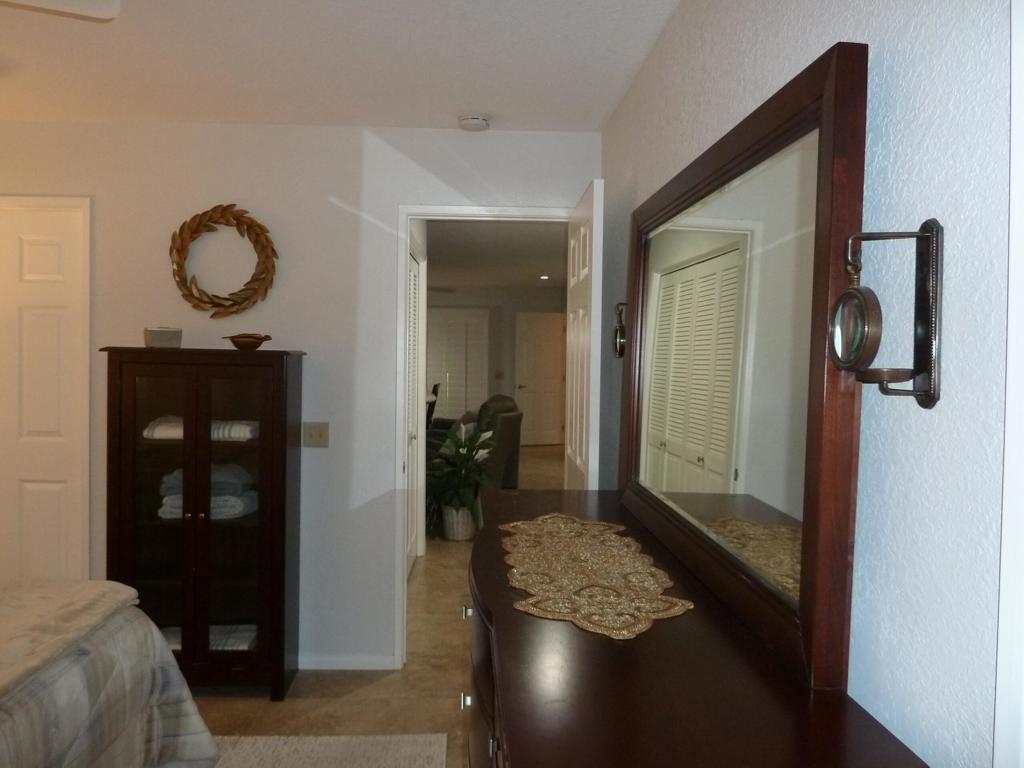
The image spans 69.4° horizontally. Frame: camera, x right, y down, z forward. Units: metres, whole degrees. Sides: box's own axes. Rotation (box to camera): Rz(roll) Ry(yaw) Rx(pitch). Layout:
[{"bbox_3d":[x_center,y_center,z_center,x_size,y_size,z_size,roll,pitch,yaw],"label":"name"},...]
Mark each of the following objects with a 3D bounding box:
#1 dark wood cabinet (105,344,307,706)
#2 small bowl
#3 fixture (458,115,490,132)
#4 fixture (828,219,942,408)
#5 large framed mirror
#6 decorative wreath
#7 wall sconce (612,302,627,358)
[{"bbox_3d":[-1.284,0.578,3.145,0.750,1.445,0.315,1,2,-4],"label":"dark wood cabinet"},{"bbox_3d":[-1.116,-0.177,3.113,0.190,0.070,0.130,1,2,-4],"label":"small bowl"},{"bbox_3d":[-0.166,-1.117,3.187,0.132,0.040,0.132,1,2,-4],"label":"fixture"},{"bbox_3d":[0.479,-0.090,0.945,0.113,0.242,0.105,1,2,-4],"label":"fixture"},{"bbox_3d":[0.430,-0.042,1.729,0.052,0.937,1.330,2,2,-4],"label":"large framed mirror"},{"bbox_3d":[-1.258,-0.536,3.235,0.465,0.495,0.050,1,2,-4],"label":"decorative wreath"},{"bbox_3d":[0.388,-0.161,2.443,0.113,0.240,0.105,1,2,-4],"label":"wall sconce"}]

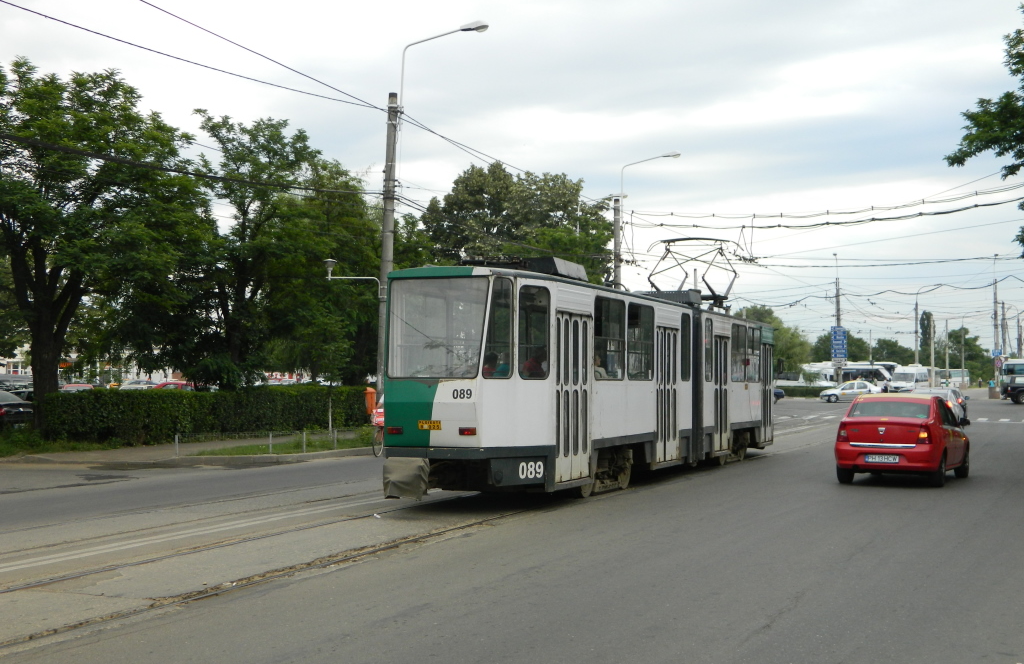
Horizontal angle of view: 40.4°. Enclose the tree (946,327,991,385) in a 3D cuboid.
[{"bbox_3d":[71.428,4.034,218.017,7.200,9.490,7.000,-1,-2,21],"label":"tree"}]

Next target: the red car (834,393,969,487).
[{"bbox_3d":[6.760,1.775,23.850,1.760,1.520,4.270,-1,-2,25],"label":"red car"}]

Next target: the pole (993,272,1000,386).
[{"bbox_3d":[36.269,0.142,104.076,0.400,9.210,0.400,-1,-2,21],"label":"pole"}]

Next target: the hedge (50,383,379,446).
[{"bbox_3d":[-7.740,2.281,38.342,1.150,1.400,14.200,-1,-2,21],"label":"hedge"}]

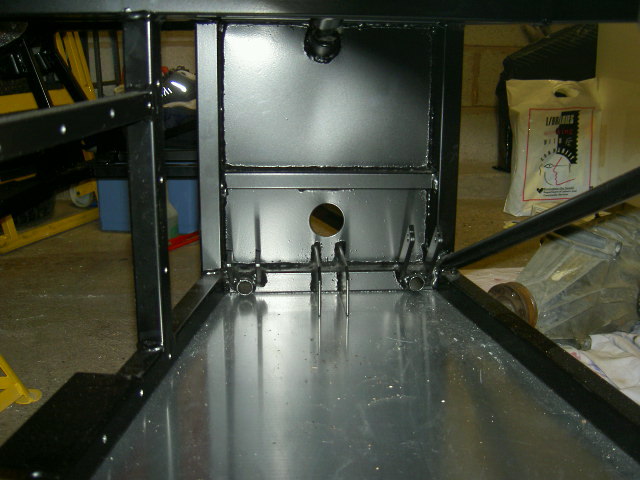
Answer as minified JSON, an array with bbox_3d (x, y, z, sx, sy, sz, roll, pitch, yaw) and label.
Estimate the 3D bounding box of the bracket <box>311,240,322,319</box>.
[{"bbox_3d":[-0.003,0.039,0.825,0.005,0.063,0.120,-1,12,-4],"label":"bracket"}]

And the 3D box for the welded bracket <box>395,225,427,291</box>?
[{"bbox_3d":[0.105,0.021,0.838,0.034,0.085,0.065,-1,12,-4],"label":"welded bracket"}]

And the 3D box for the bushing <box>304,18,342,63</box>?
[{"bbox_3d":[0.004,-0.225,0.816,0.041,0.041,0.045,-1,-8,-4],"label":"bushing"}]

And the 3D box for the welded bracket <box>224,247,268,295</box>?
[{"bbox_3d":[-0.086,0.037,0.847,0.049,0.055,0.042,-1,12,-4],"label":"welded bracket"}]

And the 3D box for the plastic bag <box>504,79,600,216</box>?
[{"bbox_3d":[0.785,-0.312,2.457,0.295,0.455,0.100,-2,12,-11],"label":"plastic bag"}]

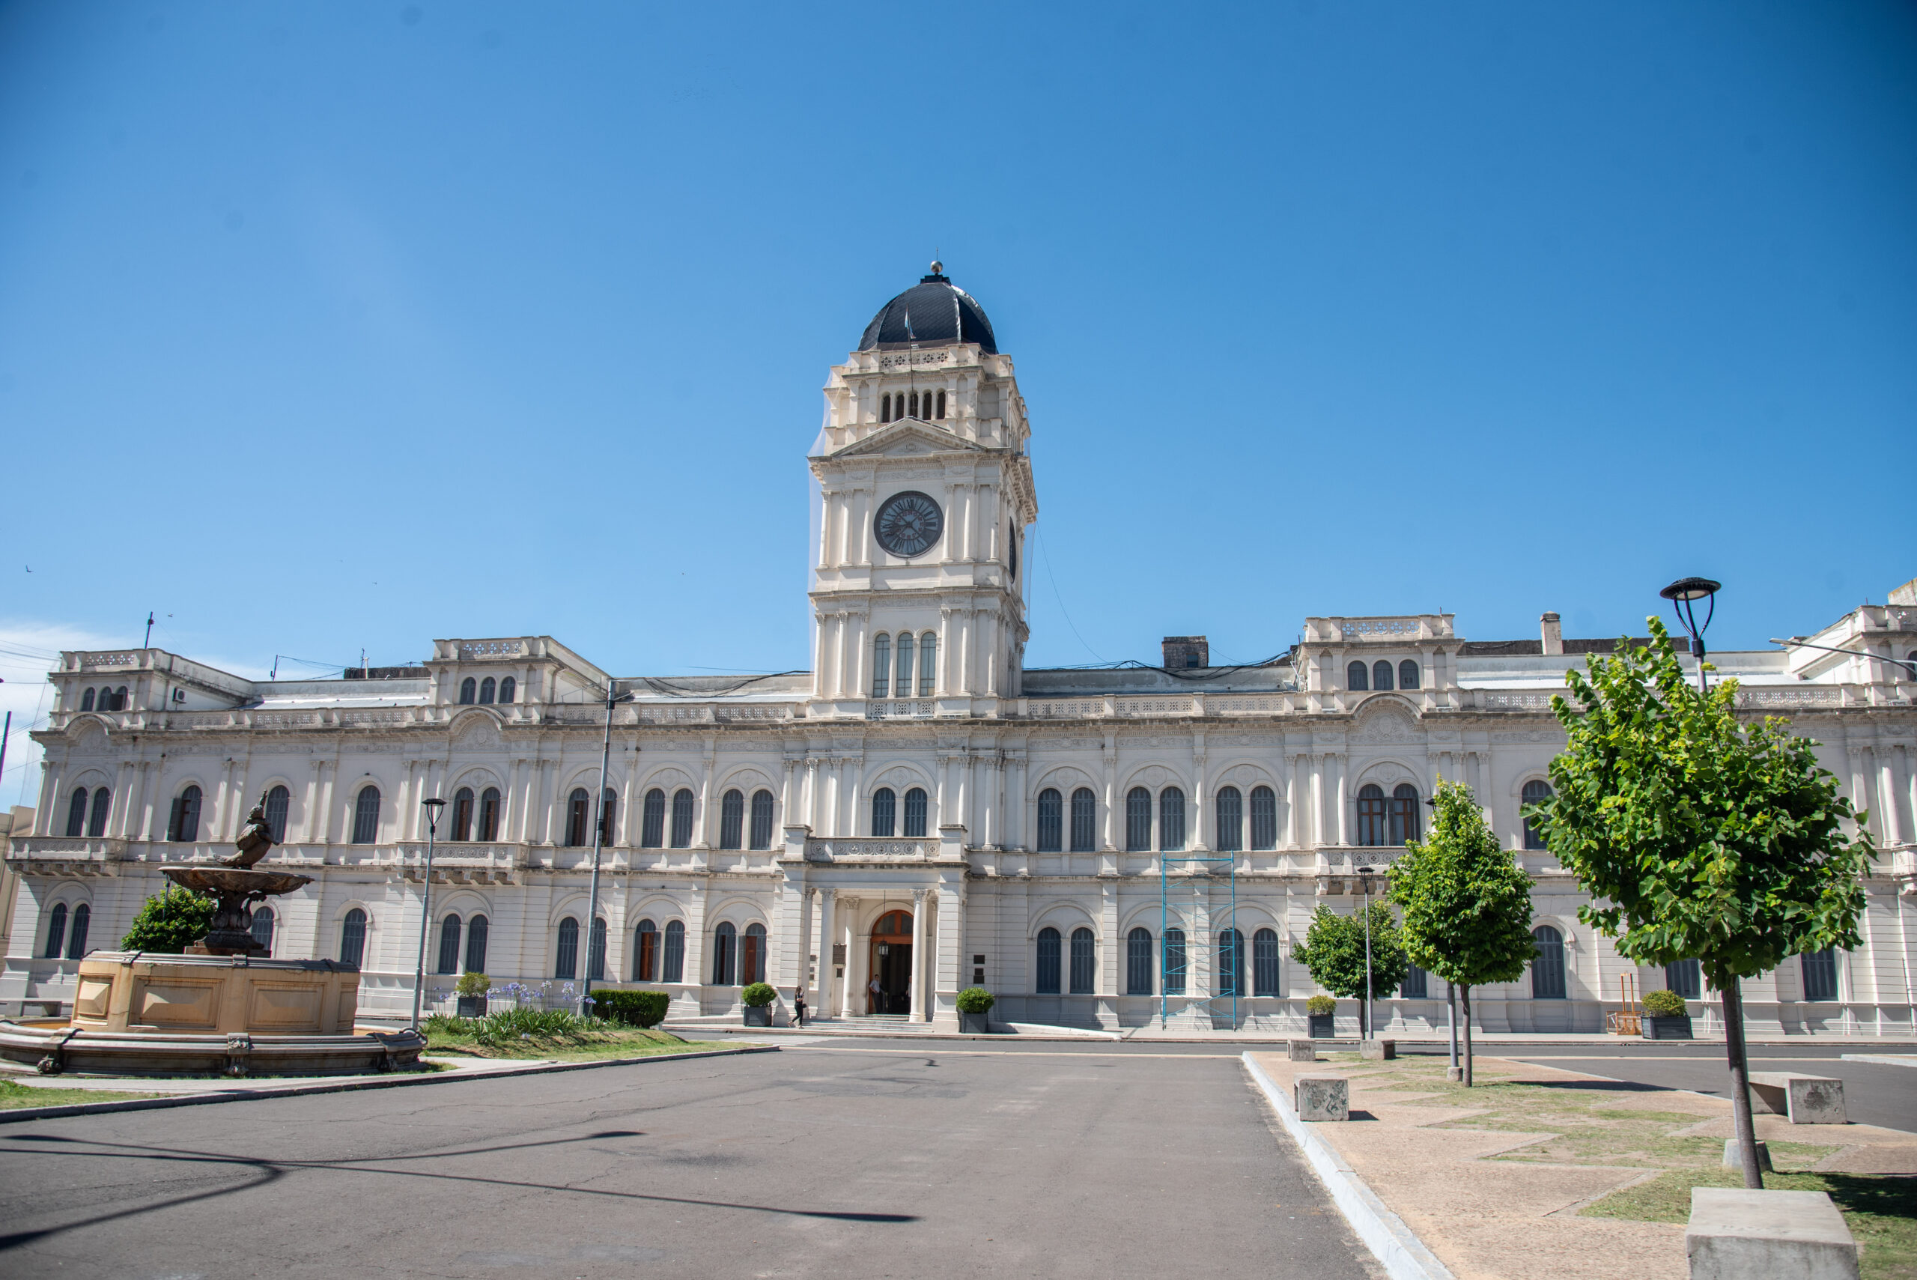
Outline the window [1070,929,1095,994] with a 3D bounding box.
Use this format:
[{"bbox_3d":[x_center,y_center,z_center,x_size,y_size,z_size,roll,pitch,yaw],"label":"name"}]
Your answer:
[{"bbox_3d":[5.057,13.119,52.316,1.000,2.700,0.300,-1,-15,10],"label":"window"}]

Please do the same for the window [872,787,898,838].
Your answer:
[{"bbox_3d":[-3.146,7.656,54.789,1.060,2.690,0.300,-1,-15,10],"label":"window"}]

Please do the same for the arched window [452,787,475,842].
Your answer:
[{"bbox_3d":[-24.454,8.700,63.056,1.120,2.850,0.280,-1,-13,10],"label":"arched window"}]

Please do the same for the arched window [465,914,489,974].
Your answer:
[{"bbox_3d":[-21.630,13.689,57.431,0.941,2.581,0.250,-1,-14,8],"label":"arched window"}]

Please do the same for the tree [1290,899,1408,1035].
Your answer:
[{"bbox_3d":[10.417,8.864,34.000,3.100,3.800,3.100,-1,-15,10],"label":"tree"}]

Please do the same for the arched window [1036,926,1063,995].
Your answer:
[{"bbox_3d":[4.000,14.151,56.434,1.120,2.850,0.280,-1,-13,10],"label":"arched window"}]

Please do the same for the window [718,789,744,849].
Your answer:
[{"bbox_3d":[-10.695,8.465,60.452,1.120,2.850,0.280,-1,-13,10],"label":"window"}]

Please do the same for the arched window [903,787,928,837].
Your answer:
[{"bbox_3d":[-1.888,7.833,55.885,1.025,2.704,0.250,-1,-14,8],"label":"arched window"}]

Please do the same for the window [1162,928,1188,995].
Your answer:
[{"bbox_3d":[8.958,13.359,53.103,0.982,2.675,0.250,-1,-14,8],"label":"window"}]

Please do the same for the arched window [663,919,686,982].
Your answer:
[{"bbox_3d":[-13.228,14.486,59.577,1.120,2.850,0.280,-1,-13,10],"label":"arched window"}]

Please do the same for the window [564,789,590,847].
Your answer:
[{"bbox_3d":[-17.413,8.093,58.373,1.084,2.661,0.250,-1,-14,8],"label":"window"}]

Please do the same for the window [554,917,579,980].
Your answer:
[{"bbox_3d":[-17.259,13.565,56.331,1.030,2.730,0.300,-1,-15,10],"label":"window"}]

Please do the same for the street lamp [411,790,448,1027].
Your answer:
[{"bbox_3d":[-12.287,6.362,29.408,0.570,5.500,0.570,-1,-13,10],"label":"street lamp"}]

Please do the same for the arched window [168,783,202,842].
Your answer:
[{"bbox_3d":[-38.799,8.730,64.173,1.320,2.880,0.300,-1,-14,10],"label":"arched window"}]

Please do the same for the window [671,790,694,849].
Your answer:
[{"bbox_3d":[-13.130,8.493,60.905,1.120,2.850,0.280,-1,-13,10],"label":"window"}]

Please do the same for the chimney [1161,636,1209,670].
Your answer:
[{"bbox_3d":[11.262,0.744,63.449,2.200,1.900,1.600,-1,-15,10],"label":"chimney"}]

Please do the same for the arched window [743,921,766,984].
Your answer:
[{"bbox_3d":[-9.378,14.449,58.856,1.120,2.850,0.280,-1,-13,10],"label":"arched window"}]

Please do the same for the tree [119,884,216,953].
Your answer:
[{"bbox_3d":[-24.366,9.419,39.500,2.900,3.900,2.900,-1,-15,10],"label":"tree"}]

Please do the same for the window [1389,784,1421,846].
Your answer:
[{"bbox_3d":[18.525,7.306,52.829,1.083,2.632,0.400,-1,-14,8],"label":"window"}]

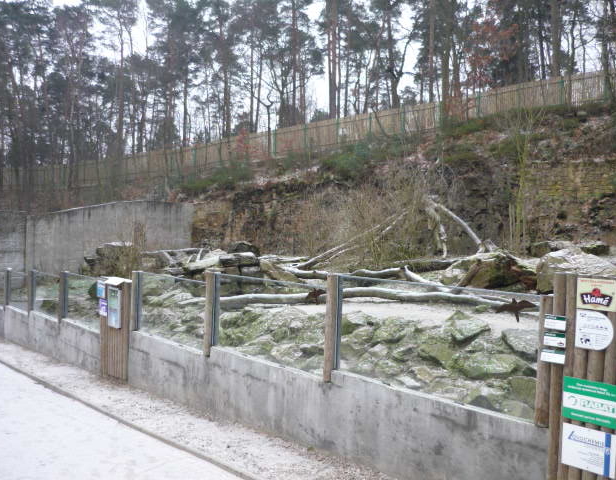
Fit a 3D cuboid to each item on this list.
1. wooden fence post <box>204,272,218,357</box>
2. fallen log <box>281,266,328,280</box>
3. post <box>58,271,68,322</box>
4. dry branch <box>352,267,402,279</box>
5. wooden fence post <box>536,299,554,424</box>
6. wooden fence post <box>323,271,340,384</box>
[{"bbox_3d":[-1.090,0.830,6.820,0.090,0.956,0.090,1,1,-40],"label":"wooden fence post"},{"bbox_3d":[-0.072,0.961,17.500,1.450,0.320,0.400,2,0,11],"label":"fallen log"},{"bbox_3d":[-4.297,1.008,10.700,0.090,0.912,0.090,1,1,-40],"label":"post"},{"bbox_3d":[1.909,0.919,17.000,1.500,0.300,0.380,2,0,-6],"label":"dry branch"},{"bbox_3d":[1.457,0.747,3.750,0.090,0.811,0.090,1,1,-40],"label":"wooden fence post"},{"bbox_3d":[0.204,0.767,5.288,0.090,0.936,0.090,1,1,-40],"label":"wooden fence post"}]

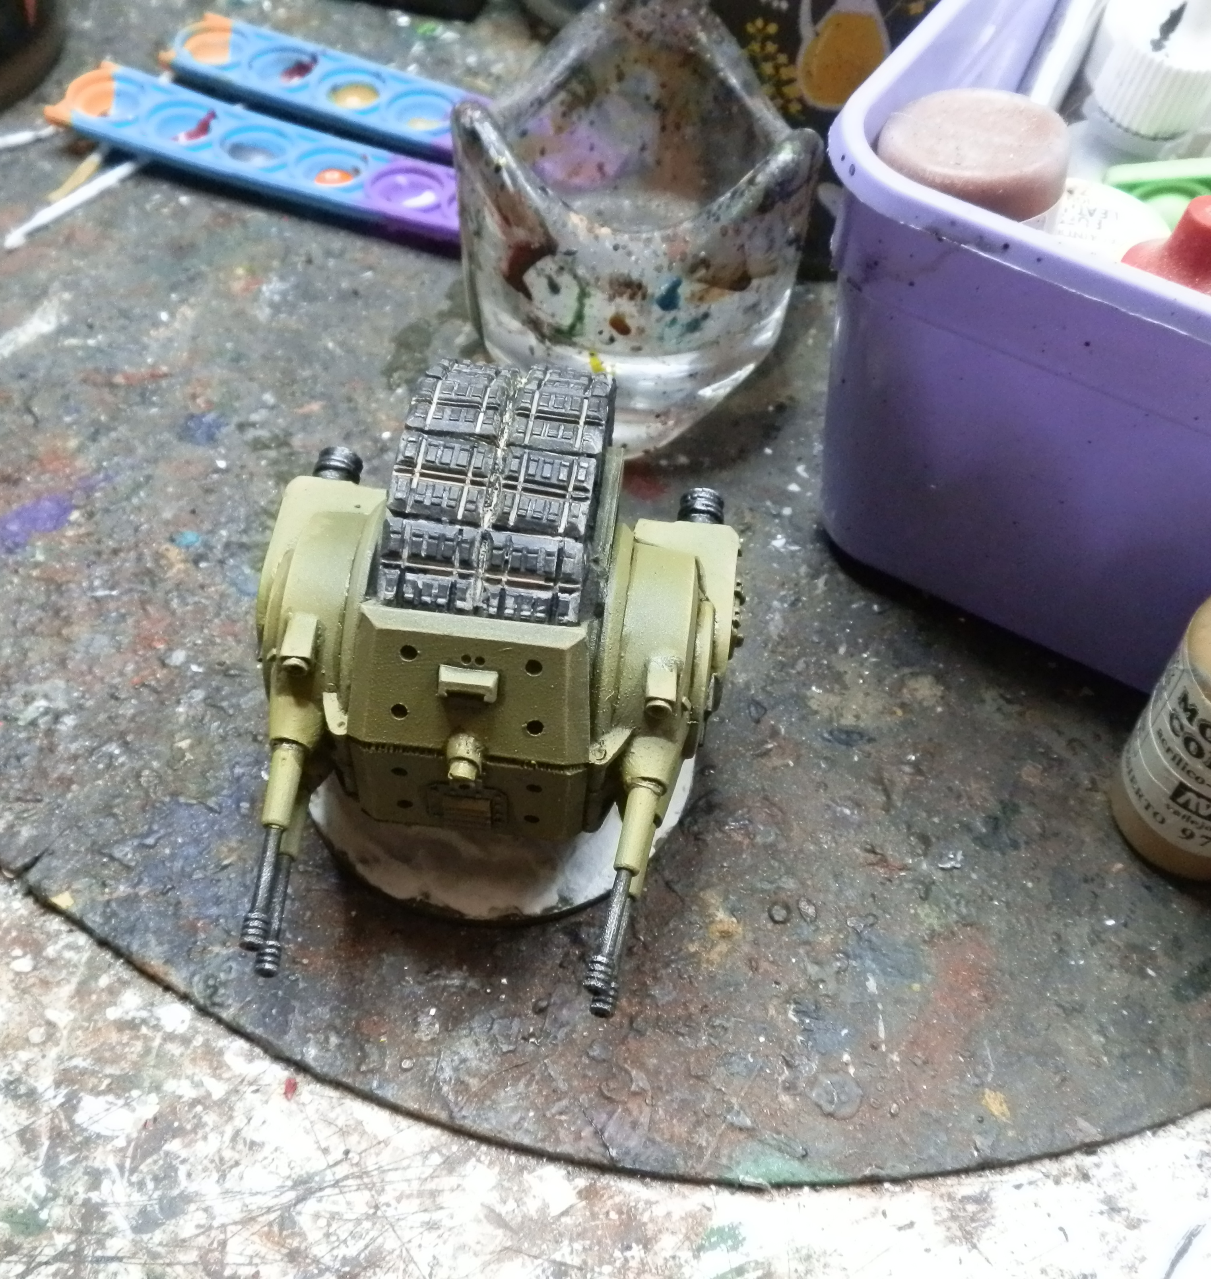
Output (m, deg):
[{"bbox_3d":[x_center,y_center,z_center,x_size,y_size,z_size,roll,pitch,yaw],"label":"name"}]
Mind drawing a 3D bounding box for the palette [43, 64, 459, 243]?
[{"bbox_3d":[-0.072,-0.108,0.316,0.123,0.008,0.022,21,58,17],"label":"palette"}]

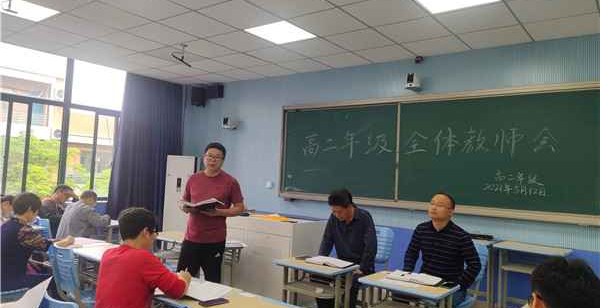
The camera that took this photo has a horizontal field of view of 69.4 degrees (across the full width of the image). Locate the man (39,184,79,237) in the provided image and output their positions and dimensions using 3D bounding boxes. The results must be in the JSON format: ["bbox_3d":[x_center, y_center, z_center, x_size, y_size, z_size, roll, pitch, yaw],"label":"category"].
[{"bbox_3d":[-3.080,0.991,5.462,0.550,1.200,0.800,1,-3,38],"label":"man"}]

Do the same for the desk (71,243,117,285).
[{"bbox_3d":[-1.615,1.193,3.648,0.610,0.720,0.440,1,-3,38],"label":"desk"}]

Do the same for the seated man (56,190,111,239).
[{"bbox_3d":[-2.619,1.016,5.176,0.540,1.170,0.820,1,-3,38],"label":"seated man"}]

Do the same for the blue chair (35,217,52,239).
[{"bbox_3d":[-2.796,1.156,5.048,0.420,0.850,0.520,1,-3,38],"label":"blue chair"}]

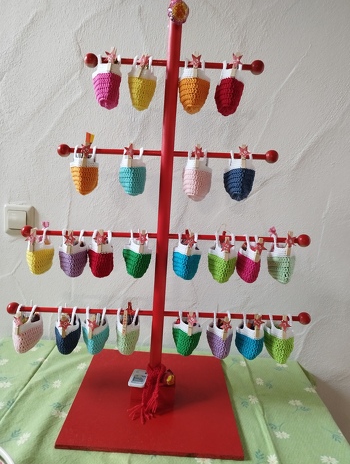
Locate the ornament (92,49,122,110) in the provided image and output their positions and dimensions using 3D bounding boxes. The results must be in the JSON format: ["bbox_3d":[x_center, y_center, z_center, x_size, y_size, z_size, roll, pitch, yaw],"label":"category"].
[{"bbox_3d":[-0.124,-0.279,0.618,0.053,0.097,0.050,1,11,-11],"label":"ornament"}]

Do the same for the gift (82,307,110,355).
[{"bbox_3d":[-0.171,0.215,0.730,0.057,0.108,0.052,3,11,1],"label":"gift"}]

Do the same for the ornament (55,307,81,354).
[{"bbox_3d":[-0.230,0.214,0.727,0.056,0.109,0.052,2,11,-3],"label":"ornament"}]

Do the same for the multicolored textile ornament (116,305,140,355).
[{"bbox_3d":[-0.101,0.218,0.733,0.052,0.108,0.052,3,11,1],"label":"multicolored textile ornament"}]

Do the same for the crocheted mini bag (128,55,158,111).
[{"bbox_3d":[-0.060,-0.272,0.619,0.051,0.095,0.050,2,11,-2],"label":"crocheted mini bag"}]

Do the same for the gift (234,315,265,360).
[{"bbox_3d":[0.167,0.235,0.748,0.060,0.107,0.052,0,11,-13],"label":"gift"}]

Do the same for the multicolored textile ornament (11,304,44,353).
[{"bbox_3d":[-0.312,0.207,0.711,0.057,0.100,0.054,3,11,0],"label":"multicolored textile ornament"}]

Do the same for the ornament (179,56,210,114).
[{"bbox_3d":[0.036,-0.270,0.618,0.057,0.097,0.052,2,11,-2],"label":"ornament"}]

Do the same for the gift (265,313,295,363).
[{"bbox_3d":[0.233,0.240,0.751,0.063,0.117,0.052,2,11,-3],"label":"gift"}]

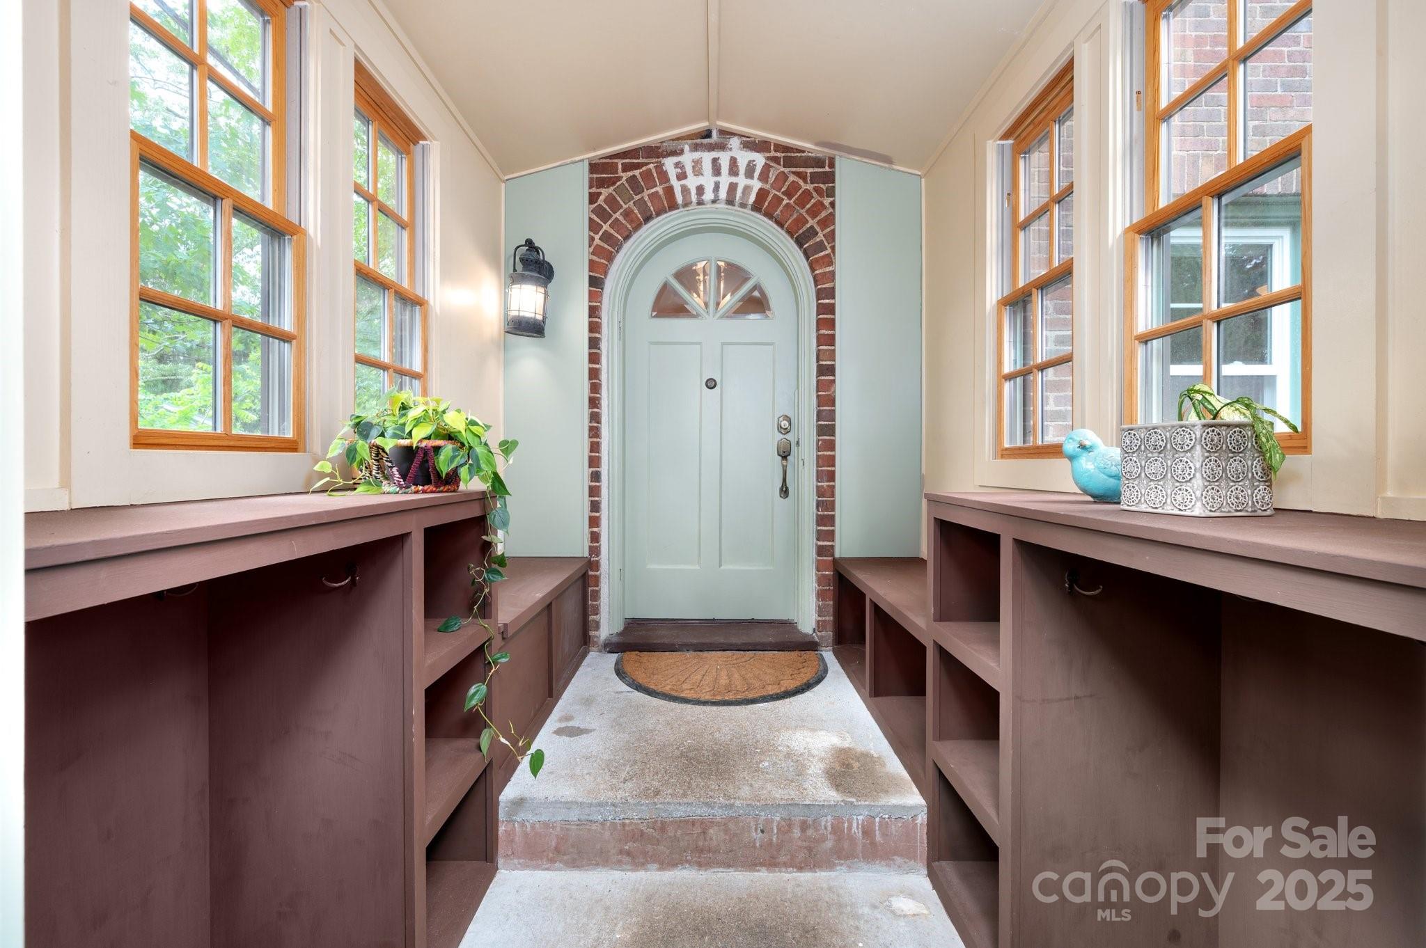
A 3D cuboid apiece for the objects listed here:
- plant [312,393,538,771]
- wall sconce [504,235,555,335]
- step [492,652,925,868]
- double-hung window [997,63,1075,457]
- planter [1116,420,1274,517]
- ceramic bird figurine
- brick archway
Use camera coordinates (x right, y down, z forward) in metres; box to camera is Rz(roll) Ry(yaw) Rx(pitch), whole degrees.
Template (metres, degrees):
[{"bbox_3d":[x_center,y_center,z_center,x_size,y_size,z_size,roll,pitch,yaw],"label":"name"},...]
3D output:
[{"bbox_3d":[-0.710,0.285,1.400,0.500,1.000,0.420,0,1,0],"label":"plant"},{"bbox_3d":[-0.790,-0.785,2.420,0.190,0.420,0.270,0,1,0],"label":"wall sconce"},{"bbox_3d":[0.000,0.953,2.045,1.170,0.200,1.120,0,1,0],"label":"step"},{"bbox_3d":[1.000,-0.590,1.710,0.090,1.100,0.450,0,1,0],"label":"double-hung window"},{"bbox_3d":[0.852,-0.009,0.983,0.146,0.155,0.146,0,1,-9],"label":"planter"},{"bbox_3d":[0.865,-0.018,1.235,0.195,0.160,0.120,-1,1,-22],"label":"ceramic bird figurine"},{"bbox_3d":[-0.003,-0.380,2.650,1.170,2.420,0.170,0,1,0],"label":"brick archway"}]

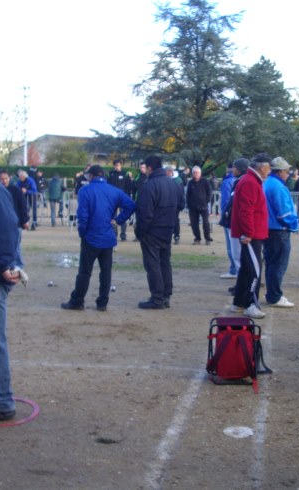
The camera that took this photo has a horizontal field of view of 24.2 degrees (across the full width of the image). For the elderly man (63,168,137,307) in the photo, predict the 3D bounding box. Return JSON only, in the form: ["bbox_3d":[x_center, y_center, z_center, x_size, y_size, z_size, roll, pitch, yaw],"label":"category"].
[{"bbox_3d":[-0.586,-0.100,7.908,0.730,1.630,0.460,-1,6,-17],"label":"elderly man"}]

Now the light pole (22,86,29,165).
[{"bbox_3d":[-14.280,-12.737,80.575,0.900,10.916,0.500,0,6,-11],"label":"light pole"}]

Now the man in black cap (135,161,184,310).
[{"bbox_3d":[0.134,-0.157,8.094,0.420,1.730,0.530,7,8,43],"label":"man in black cap"}]

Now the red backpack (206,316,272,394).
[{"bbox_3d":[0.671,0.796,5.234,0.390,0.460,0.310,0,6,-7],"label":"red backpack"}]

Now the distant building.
[{"bbox_3d":[-12.474,-15.341,123.010,16.000,7.134,20.000,4,7,27],"label":"distant building"}]

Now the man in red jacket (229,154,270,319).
[{"bbox_3d":[1.124,-0.109,7.588,0.460,1.757,0.530,2,6,11],"label":"man in red jacket"}]

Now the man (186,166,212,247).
[{"bbox_3d":[1.127,-0.892,15.465,0.520,1.704,0.360,1,6,3],"label":"man"}]

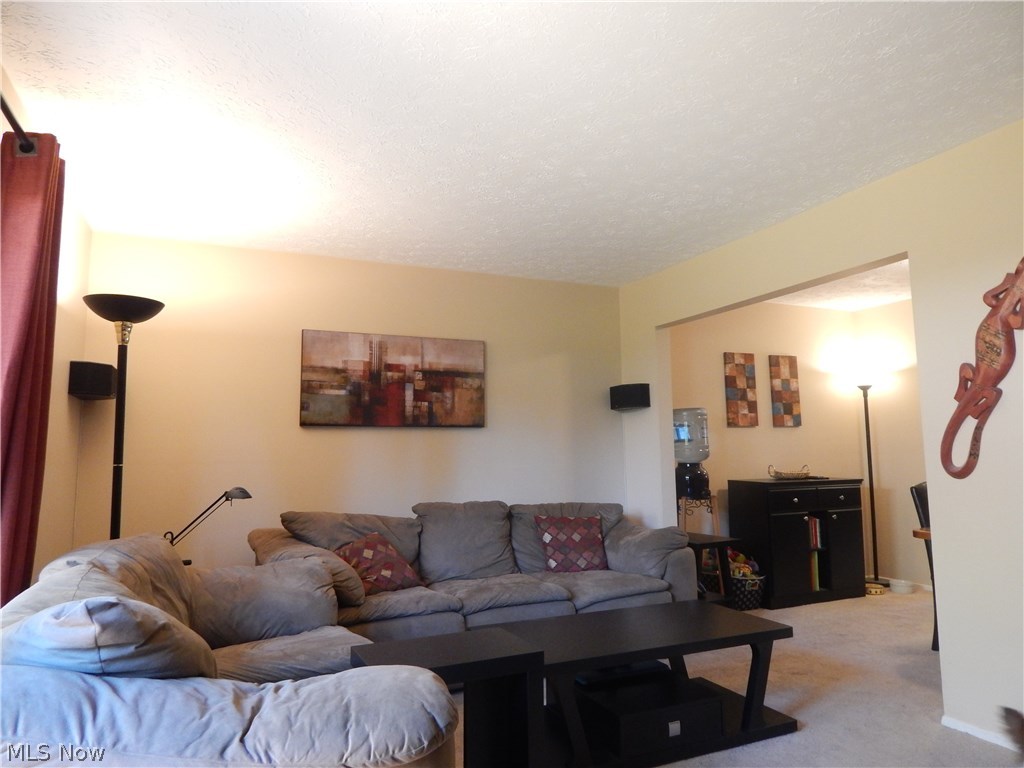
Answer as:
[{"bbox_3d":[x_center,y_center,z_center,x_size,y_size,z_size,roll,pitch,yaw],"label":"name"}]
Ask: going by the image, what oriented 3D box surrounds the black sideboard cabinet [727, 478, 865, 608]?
[{"bbox_3d":[2.271,1.228,5.403,1.020,0.918,0.430,2,-7,-24],"label":"black sideboard cabinet"}]

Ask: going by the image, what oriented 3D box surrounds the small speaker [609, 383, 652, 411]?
[{"bbox_3d":[0.866,0.098,5.004,0.280,0.162,0.180,-3,-7,25],"label":"small speaker"}]

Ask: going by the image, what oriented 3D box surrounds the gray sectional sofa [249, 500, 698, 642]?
[{"bbox_3d":[-0.198,1.150,4.118,2.500,0.860,0.970,2,-7,-24],"label":"gray sectional sofa"}]

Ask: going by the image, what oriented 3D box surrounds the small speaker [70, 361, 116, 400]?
[{"bbox_3d":[-2.205,-0.015,3.576,0.175,0.162,0.265,-3,-7,25],"label":"small speaker"}]

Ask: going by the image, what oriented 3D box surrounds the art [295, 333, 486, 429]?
[{"bbox_3d":[-0.765,-0.018,4.550,1.240,0.610,0.035,2,-7,-24],"label":"art"}]

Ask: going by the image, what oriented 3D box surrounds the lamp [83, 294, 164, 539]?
[{"bbox_3d":[-1.705,0.548,2.910,0.315,1.830,0.315,2,-7,-24],"label":"lamp"}]

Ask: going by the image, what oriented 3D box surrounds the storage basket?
[{"bbox_3d":[1.667,1.545,5.089,0.320,0.235,0.290,2,-7,-24],"label":"storage basket"}]

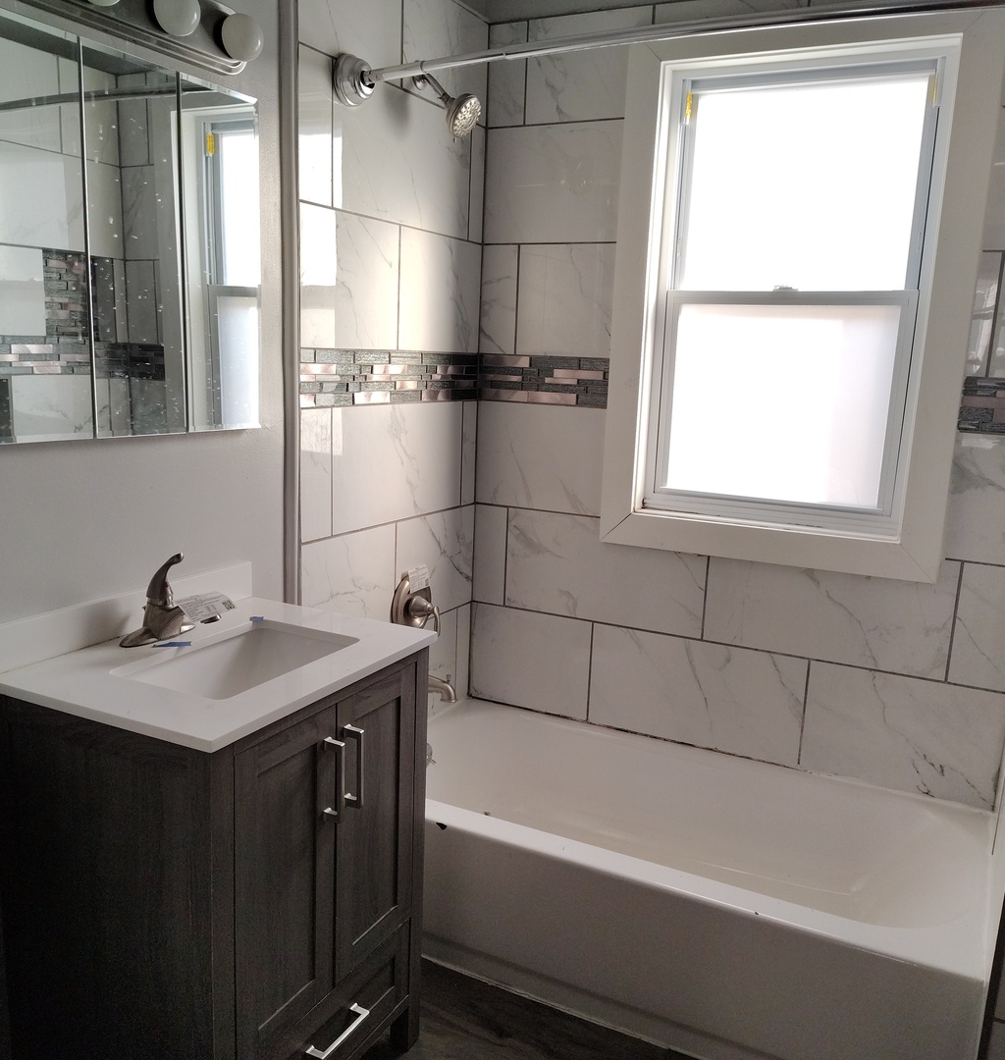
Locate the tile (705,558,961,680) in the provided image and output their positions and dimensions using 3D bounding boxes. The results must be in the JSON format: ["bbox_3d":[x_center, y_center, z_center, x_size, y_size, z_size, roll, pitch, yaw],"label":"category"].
[{"bbox_3d":[0.828,0.189,2.514,0.611,0.302,0.010,8,13,26],"label":"tile"}]

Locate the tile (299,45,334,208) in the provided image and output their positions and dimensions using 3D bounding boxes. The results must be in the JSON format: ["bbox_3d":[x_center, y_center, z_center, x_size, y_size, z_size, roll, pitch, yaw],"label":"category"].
[{"bbox_3d":[-0.401,-0.859,2.092,0.010,0.308,0.110,8,13,27],"label":"tile"}]

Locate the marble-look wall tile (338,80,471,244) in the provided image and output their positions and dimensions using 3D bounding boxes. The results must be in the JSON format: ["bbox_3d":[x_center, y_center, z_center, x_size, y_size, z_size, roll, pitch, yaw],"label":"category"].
[{"bbox_3d":[-0.233,-0.910,2.409,0.010,0.308,0.605,8,13,27],"label":"marble-look wall tile"}]

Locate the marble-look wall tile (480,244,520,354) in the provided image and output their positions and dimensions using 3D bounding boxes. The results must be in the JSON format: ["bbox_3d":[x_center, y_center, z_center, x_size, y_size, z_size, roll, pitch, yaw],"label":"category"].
[{"bbox_3d":[-0.006,-0.659,2.798,0.112,0.303,0.010,7,12,27],"label":"marble-look wall tile"}]

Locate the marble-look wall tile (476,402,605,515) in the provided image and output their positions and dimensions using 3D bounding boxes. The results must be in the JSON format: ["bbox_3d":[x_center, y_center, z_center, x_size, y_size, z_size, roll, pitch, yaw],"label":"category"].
[{"bbox_3d":[0.110,-0.206,2.800,0.408,0.300,0.010,8,12,26],"label":"marble-look wall tile"}]

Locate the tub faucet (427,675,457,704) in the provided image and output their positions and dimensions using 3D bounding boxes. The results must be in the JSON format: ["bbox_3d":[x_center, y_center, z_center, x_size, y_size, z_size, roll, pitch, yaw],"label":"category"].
[{"bbox_3d":[-0.195,0.418,2.661,0.152,0.084,0.058,8,13,26],"label":"tub faucet"}]

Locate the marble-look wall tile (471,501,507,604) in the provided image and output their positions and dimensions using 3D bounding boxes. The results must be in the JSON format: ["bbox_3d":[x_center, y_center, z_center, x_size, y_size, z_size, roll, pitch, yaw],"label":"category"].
[{"bbox_3d":[-0.035,0.075,2.925,0.106,0.300,0.010,8,12,26],"label":"marble-look wall tile"}]

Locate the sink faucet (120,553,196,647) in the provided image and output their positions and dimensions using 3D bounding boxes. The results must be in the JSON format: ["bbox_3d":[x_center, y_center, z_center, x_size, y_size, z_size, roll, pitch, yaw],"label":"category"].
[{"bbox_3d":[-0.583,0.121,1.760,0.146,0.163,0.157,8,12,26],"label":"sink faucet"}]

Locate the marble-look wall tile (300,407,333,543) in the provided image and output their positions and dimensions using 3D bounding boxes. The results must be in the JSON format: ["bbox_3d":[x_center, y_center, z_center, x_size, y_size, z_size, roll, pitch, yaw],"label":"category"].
[{"bbox_3d":[-0.427,-0.126,2.235,0.010,0.300,0.107,8,12,27],"label":"marble-look wall tile"}]

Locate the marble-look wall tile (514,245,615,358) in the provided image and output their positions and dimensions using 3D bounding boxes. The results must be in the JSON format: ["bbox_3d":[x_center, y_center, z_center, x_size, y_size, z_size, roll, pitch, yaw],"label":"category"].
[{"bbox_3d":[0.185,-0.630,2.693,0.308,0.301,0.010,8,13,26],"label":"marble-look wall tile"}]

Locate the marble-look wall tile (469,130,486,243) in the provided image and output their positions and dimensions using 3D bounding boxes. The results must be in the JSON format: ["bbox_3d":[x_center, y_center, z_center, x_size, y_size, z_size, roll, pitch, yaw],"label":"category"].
[{"bbox_3d":[-0.073,-0.957,2.709,0.010,0.307,0.081,8,12,27],"label":"marble-look wall tile"}]

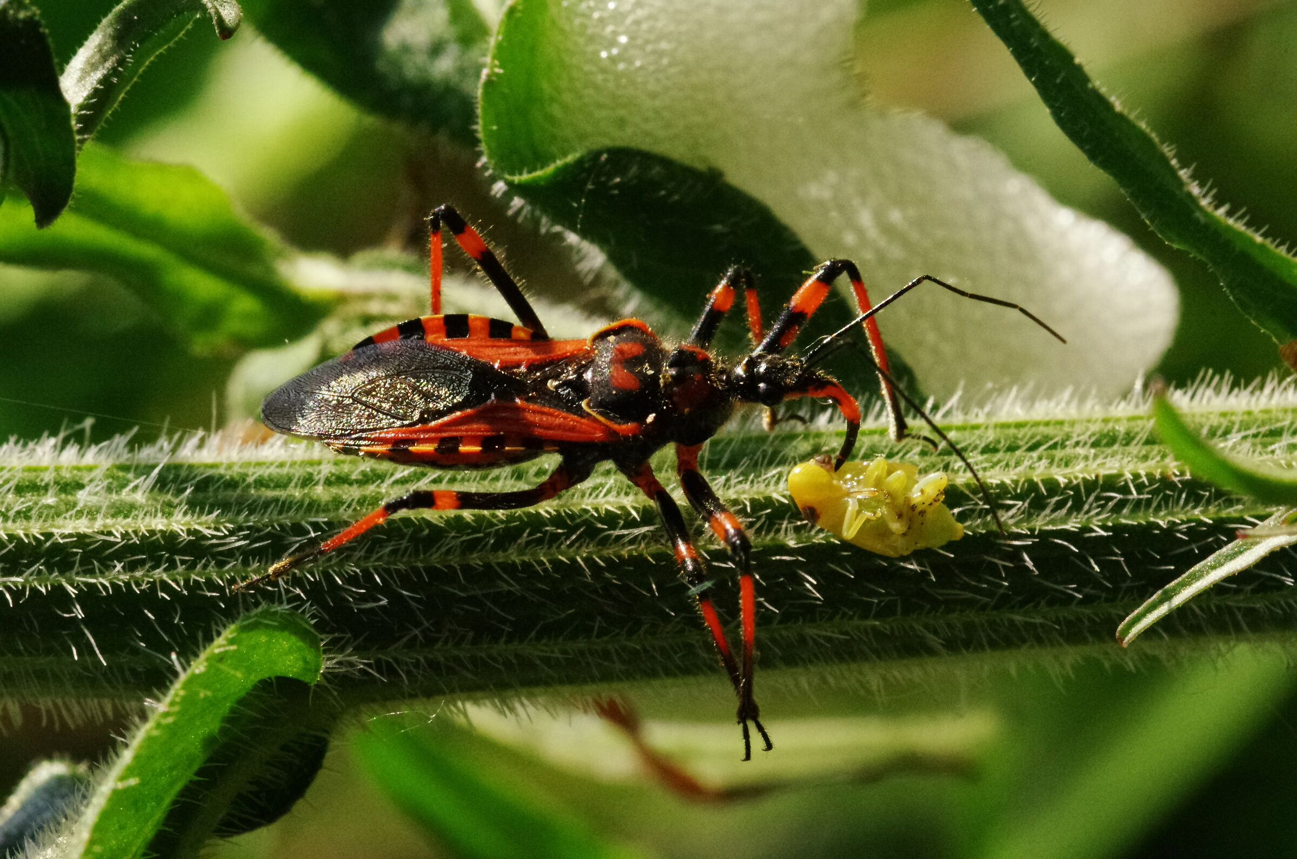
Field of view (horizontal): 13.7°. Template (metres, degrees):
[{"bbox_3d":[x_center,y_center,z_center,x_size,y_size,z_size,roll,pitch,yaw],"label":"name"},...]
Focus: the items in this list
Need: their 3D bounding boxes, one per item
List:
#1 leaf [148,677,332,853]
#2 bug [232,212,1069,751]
[{"bbox_3d":[-0.012,0.010,0.159,0.007,0.005,0.003,-47,20,0],"label":"leaf"},{"bbox_3d":[0.000,0.001,0.159,0.024,0.008,0.015,-3,50,-2],"label":"bug"}]

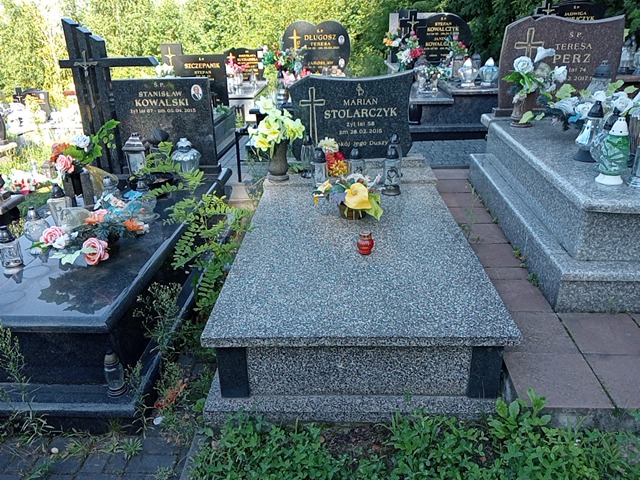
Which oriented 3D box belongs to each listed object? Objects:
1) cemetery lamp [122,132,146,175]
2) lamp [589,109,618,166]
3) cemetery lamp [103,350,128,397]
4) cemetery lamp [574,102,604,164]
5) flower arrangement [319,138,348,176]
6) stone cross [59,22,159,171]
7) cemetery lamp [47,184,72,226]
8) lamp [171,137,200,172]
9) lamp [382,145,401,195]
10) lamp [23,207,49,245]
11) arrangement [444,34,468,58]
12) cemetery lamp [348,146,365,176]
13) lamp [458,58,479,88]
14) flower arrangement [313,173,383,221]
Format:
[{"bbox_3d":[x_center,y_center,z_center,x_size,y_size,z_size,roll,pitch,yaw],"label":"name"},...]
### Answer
[{"bbox_3d":[-1.271,-0.594,3.550,0.146,0.280,0.146,0,25,5],"label":"cemetery lamp"},{"bbox_3d":[1.634,-0.581,2.942,0.158,0.328,0.158,0,24,4],"label":"lamp"},{"bbox_3d":[-0.824,0.523,2.065,0.083,0.185,0.083,0,25,5],"label":"cemetery lamp"},{"bbox_3d":[1.715,-0.685,3.260,0.166,0.351,0.166,0,24,3],"label":"cemetery lamp"},{"bbox_3d":[0.101,-0.578,3.638,0.200,0.274,0.180,0,24,3],"label":"flower arrangement"},{"bbox_3d":[-1.350,-0.935,3.483,0.644,1.026,0.137,-1,24,2],"label":"stone cross"},{"bbox_3d":[-1.402,-0.189,2.800,0.131,0.234,0.131,-1,24,2],"label":"cemetery lamp"},{"bbox_3d":[-0.909,-0.554,3.527,0.200,0.274,0.200,-1,24,2],"label":"lamp"},{"bbox_3d":[0.447,-0.435,3.210,0.112,0.311,0.112,-1,24,3],"label":"lamp"},{"bbox_3d":[-1.407,-0.069,2.569,0.128,0.203,0.128,-1,24,2],"label":"lamp"},{"bbox_3d":[1.456,-2.065,5.523,0.251,0.257,0.228,-1,24,2],"label":"arrangement"},{"bbox_3d":[0.262,-0.534,3.582,0.100,0.233,0.100,0,24,3],"label":"cemetery lamp"},{"bbox_3d":[1.691,-1.887,5.847,0.211,0.287,0.211,0,24,3],"label":"lamp"},{"bbox_3d":[0.178,-0.273,3.079,0.399,0.233,0.314,0,24,3],"label":"flower arrangement"}]

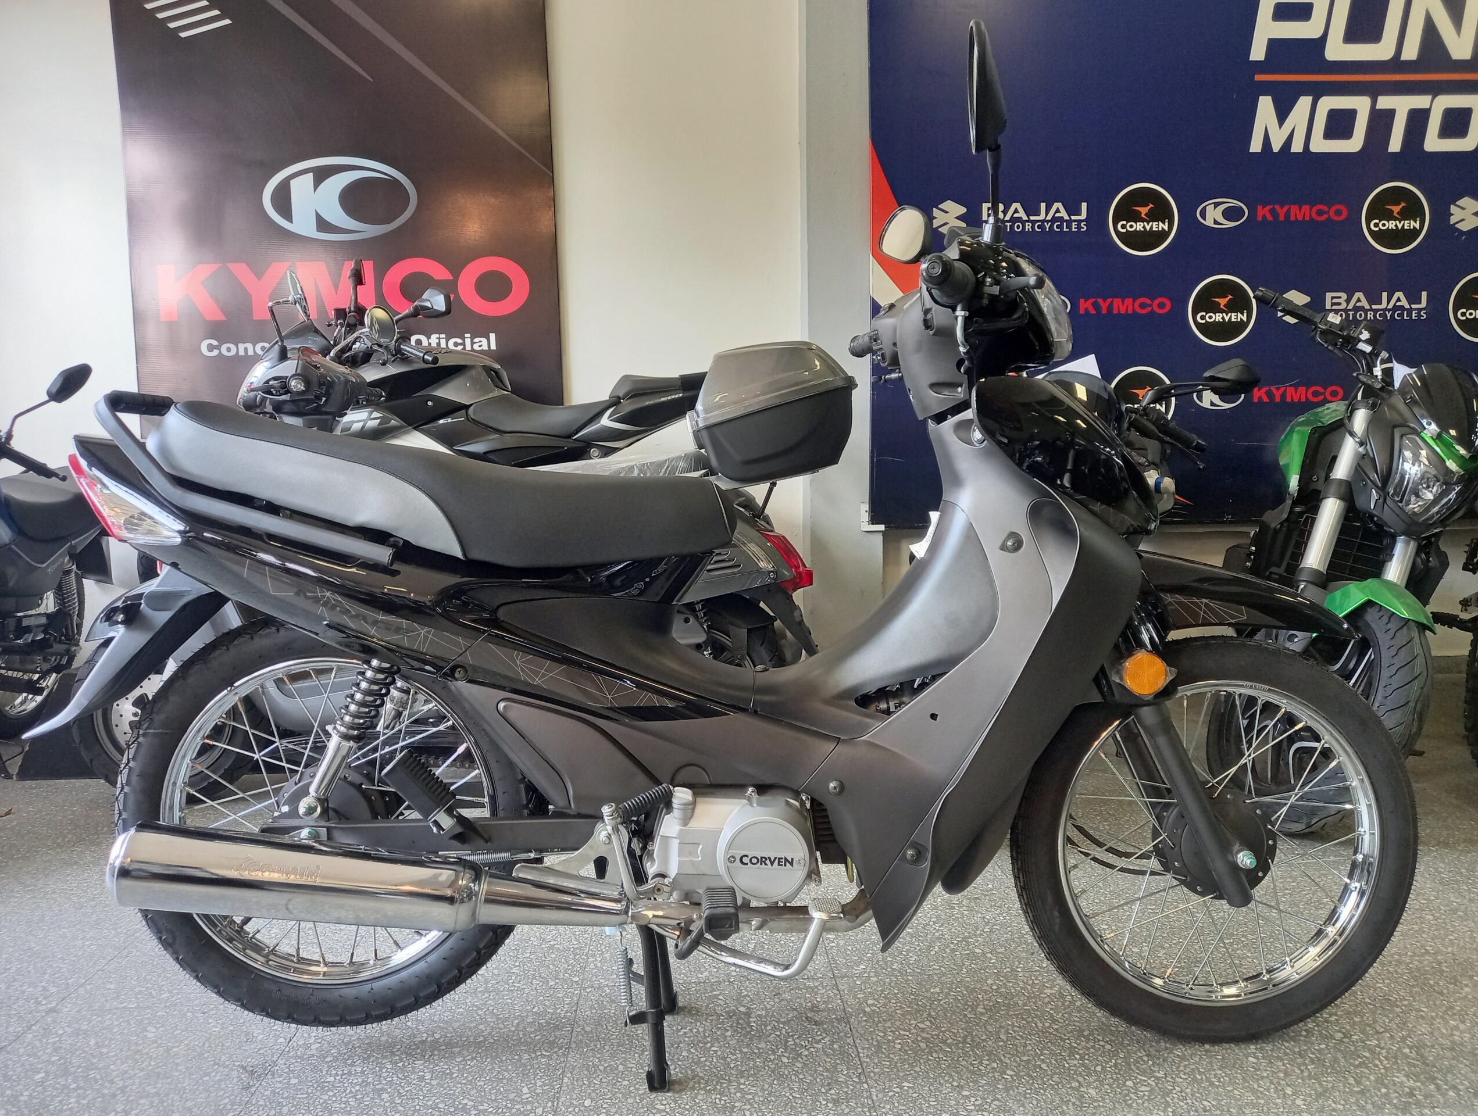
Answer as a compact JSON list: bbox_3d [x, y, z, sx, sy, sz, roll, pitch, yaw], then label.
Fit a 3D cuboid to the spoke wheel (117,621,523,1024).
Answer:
[{"bbox_3d":[-0.578,0.364,1.480,0.557,0.557,0.095,0,6,0],"label":"spoke wheel"}]

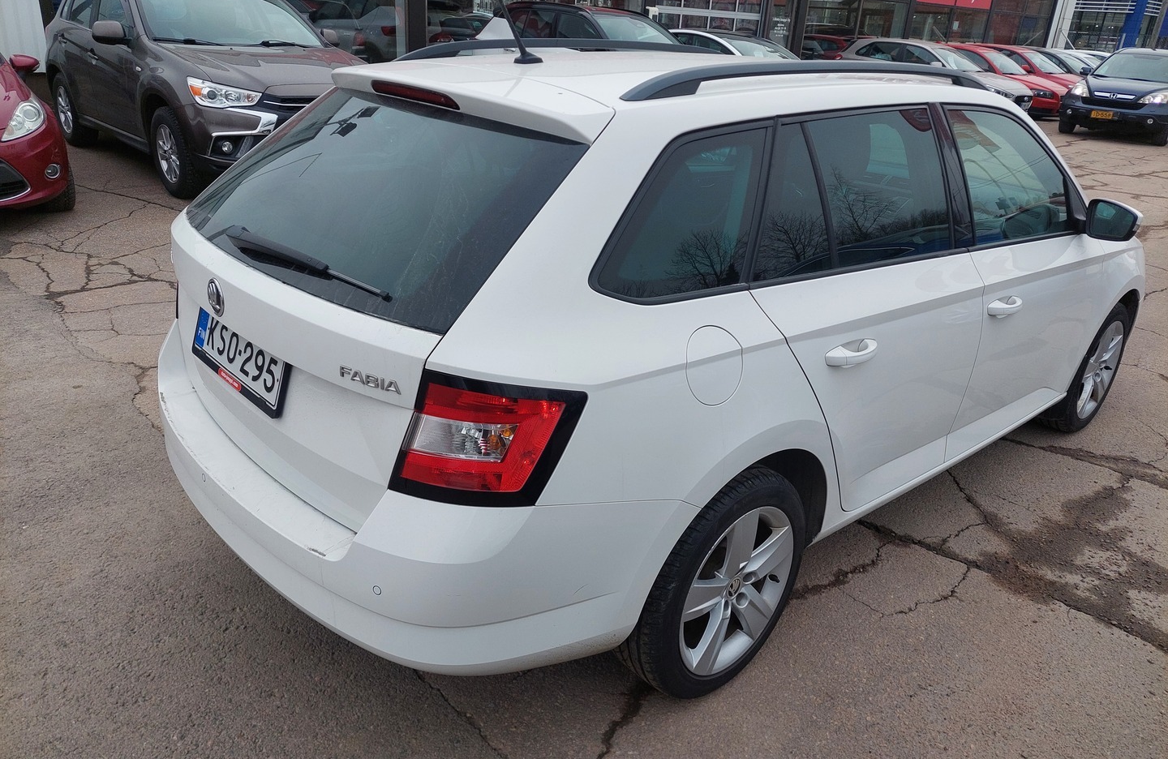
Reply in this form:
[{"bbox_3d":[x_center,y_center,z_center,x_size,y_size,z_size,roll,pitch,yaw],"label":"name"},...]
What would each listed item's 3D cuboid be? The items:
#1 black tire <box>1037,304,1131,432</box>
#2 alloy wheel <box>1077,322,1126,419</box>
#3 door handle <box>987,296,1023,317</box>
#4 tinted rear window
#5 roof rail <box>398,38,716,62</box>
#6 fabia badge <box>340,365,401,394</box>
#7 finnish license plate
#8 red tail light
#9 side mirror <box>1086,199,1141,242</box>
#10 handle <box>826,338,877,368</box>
[{"bbox_3d":[2.148,-0.069,3.660,0.600,0.600,0.215,-17,30,-39],"label":"black tire"},{"bbox_3d":[2.154,-0.063,3.654,0.440,0.440,0.180,-17,30,-39],"label":"alloy wheel"},{"bbox_3d":[1.260,-0.224,2.530,0.215,0.050,0.050,-17,30,-39],"label":"door handle"},{"bbox_3d":[-0.553,-0.453,1.873,1.270,0.080,0.530,25,69,42],"label":"tinted rear window"},{"bbox_3d":[0.034,-1.134,2.939,1.800,0.085,0.060,-17,30,-39],"label":"roof rail"},{"bbox_3d":[-0.364,0.005,1.436,0.150,0.023,0.008,16,19,28],"label":"fabia badge"},{"bbox_3d":[-0.767,-0.061,1.847,0.020,0.128,0.455,0,19,-45],"label":"finnish license plate"},{"bbox_3d":[-0.156,0.089,1.408,0.320,0.235,0.175,-17,30,-39],"label":"red tail light"},{"bbox_3d":[1.762,-0.548,2.824,0.135,0.150,0.195,-17,30,-39],"label":"side mirror"},{"bbox_3d":[0.627,-0.066,1.977,0.215,0.050,0.050,-17,30,-39],"label":"handle"}]

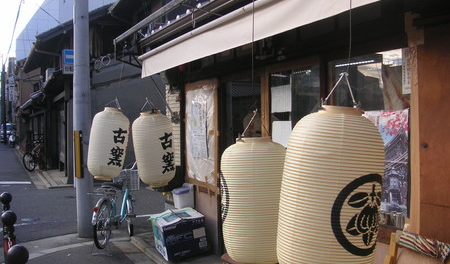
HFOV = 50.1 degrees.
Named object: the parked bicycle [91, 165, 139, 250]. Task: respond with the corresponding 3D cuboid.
[{"bbox_3d":[-1.500,1.020,6.750,0.560,1.080,1.720,0,1,8],"label":"parked bicycle"}]

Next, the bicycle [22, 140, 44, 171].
[{"bbox_3d":[-6.860,0.860,17.500,0.560,1.050,1.720,0,1,6],"label":"bicycle"}]

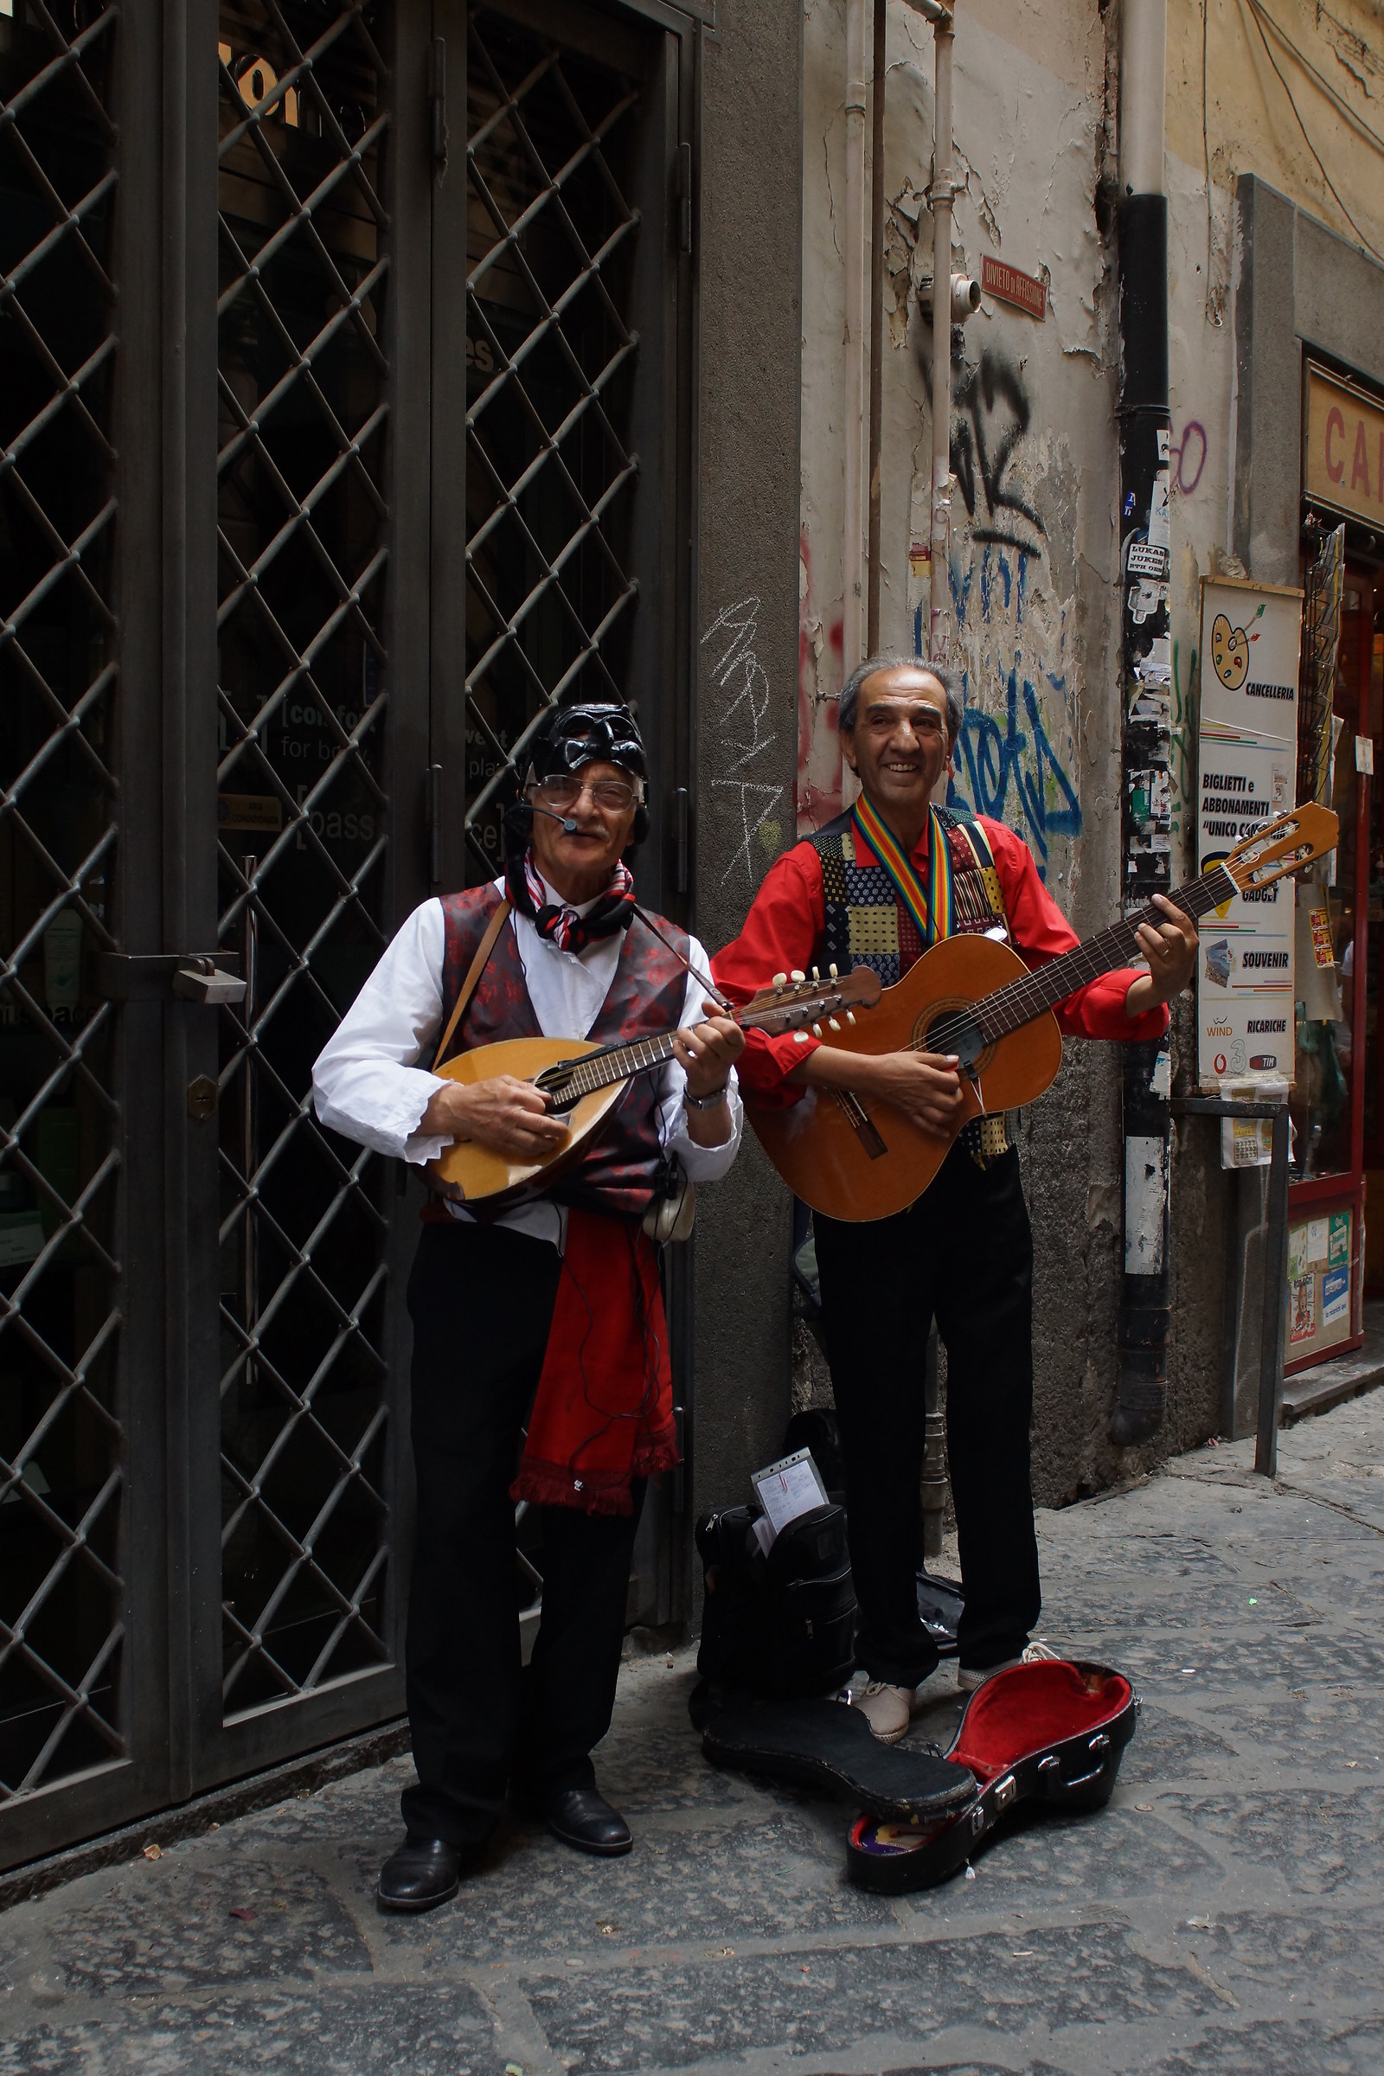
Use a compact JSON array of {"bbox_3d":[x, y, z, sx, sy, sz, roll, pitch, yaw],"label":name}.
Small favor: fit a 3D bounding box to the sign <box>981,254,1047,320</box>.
[{"bbox_3d":[0.681,-1.585,5.121,0.015,0.075,0.310,2,3,33],"label":"sign"}]

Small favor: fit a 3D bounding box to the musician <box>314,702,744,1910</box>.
[{"bbox_3d":[-0.229,0.334,3.369,0.590,1.620,0.480,0,3,-6],"label":"musician"}]

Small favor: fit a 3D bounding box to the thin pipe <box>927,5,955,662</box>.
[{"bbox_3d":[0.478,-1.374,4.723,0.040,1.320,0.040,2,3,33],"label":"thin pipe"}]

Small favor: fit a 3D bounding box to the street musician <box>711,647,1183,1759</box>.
[{"bbox_3d":[0.423,0.229,3.877,0.740,1.700,0.500,0,3,-1],"label":"street musician"}]

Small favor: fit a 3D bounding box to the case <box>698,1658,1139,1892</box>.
[{"bbox_3d":[0.304,1.042,3.523,0.500,0.170,0.700,2,3,33],"label":"case"}]

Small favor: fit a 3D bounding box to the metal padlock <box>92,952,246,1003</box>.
[{"bbox_3d":[-0.706,-0.081,3.274,0.090,0.070,0.190,2,3,33],"label":"metal padlock"}]

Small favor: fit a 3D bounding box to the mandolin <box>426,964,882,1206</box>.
[{"bbox_3d":[-0.043,0.068,3.237,0.630,0.200,0.150,-23,-17,6],"label":"mandolin"}]

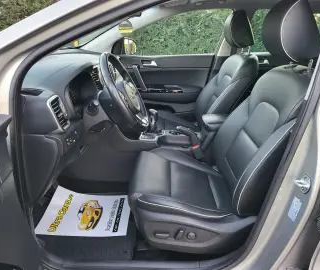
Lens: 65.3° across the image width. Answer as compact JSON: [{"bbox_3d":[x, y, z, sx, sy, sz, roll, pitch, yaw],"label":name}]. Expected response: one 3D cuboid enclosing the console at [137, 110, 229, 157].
[{"bbox_3d":[0.201,0.032,1.563,0.820,0.390,0.270,0,22,1],"label":"console"}]

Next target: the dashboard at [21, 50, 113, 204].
[{"bbox_3d":[-0.522,-0.234,1.452,0.550,0.510,1.380,0,22,1],"label":"dashboard"}]

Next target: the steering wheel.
[{"bbox_3d":[-0.167,-0.173,1.089,0.120,0.370,0.370,-25,19,11],"label":"steering wheel"}]

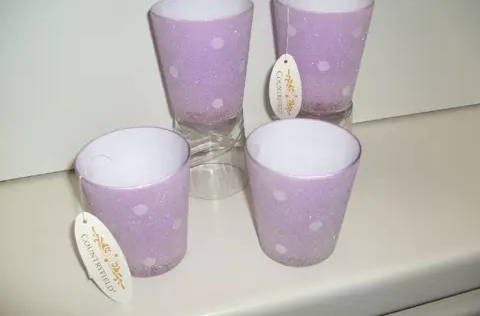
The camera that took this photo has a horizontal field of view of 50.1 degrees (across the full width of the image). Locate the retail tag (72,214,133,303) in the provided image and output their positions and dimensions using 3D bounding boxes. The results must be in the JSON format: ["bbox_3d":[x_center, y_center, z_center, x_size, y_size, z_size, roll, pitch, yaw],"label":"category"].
[{"bbox_3d":[-0.082,0.062,0.312,0.025,0.063,0.004,-29,11,-18],"label":"retail tag"}]

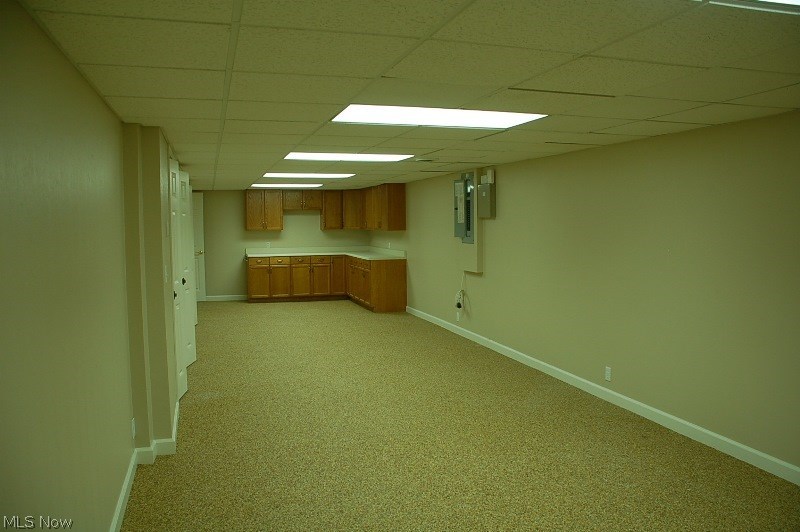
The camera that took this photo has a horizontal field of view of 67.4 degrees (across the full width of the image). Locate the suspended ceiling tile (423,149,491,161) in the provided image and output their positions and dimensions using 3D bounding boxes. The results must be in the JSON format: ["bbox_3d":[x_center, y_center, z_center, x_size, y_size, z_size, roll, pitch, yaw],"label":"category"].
[{"bbox_3d":[0.578,-1.062,5.619,0.615,0.020,0.600,-2,5,-18],"label":"suspended ceiling tile"}]

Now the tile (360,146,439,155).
[{"bbox_3d":[-0.016,-1.041,5.432,0.615,0.020,0.600,-2,5,-18],"label":"tile"}]

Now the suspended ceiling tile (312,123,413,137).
[{"bbox_3d":[-0.249,-0.933,4.109,0.615,0.020,0.600,-2,5,-18],"label":"suspended ceiling tile"}]

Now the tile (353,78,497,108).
[{"bbox_3d":[0.130,-0.851,2.977,0.605,0.020,0.600,-2,4,-18],"label":"tile"}]

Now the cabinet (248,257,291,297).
[{"bbox_3d":[-2.638,0.234,11.985,0.860,0.860,0.610,-2,5,-18],"label":"cabinet"}]

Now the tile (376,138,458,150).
[{"bbox_3d":[0.197,-0.998,4.861,0.605,0.020,0.600,-2,4,-18],"label":"tile"}]

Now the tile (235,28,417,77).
[{"bbox_3d":[-0.303,-0.797,2.249,0.607,0.020,0.600,-2,4,-18],"label":"tile"}]

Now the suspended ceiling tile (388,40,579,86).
[{"bbox_3d":[0.292,-0.803,2.405,0.615,0.020,0.600,-2,5,-18],"label":"suspended ceiling tile"}]

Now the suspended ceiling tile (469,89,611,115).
[{"bbox_3d":[0.716,-0.876,3.194,0.607,0.020,0.600,-2,4,-18],"label":"suspended ceiling tile"}]

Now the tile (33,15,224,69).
[{"bbox_3d":[-0.880,-0.780,2.086,0.560,0.020,0.600,-2,4,-18],"label":"tile"}]

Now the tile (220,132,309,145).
[{"bbox_3d":[-1.018,-0.955,4.485,0.605,0.020,0.600,-2,4,-18],"label":"tile"}]

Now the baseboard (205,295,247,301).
[{"bbox_3d":[-3.308,0.614,11.477,0.754,0.110,0.018,-2,4,-18],"label":"baseboard"}]

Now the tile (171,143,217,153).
[{"bbox_3d":[-1.694,-0.986,4.942,0.352,0.020,0.600,-2,4,-18],"label":"tile"}]

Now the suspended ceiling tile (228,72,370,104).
[{"bbox_3d":[-0.479,-0.829,2.790,0.605,0.020,0.600,-2,4,-18],"label":"suspended ceiling tile"}]

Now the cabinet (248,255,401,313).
[{"bbox_3d":[-1.494,0.293,11.151,2.455,0.874,2.573,-2,4,-18],"label":"cabinet"}]

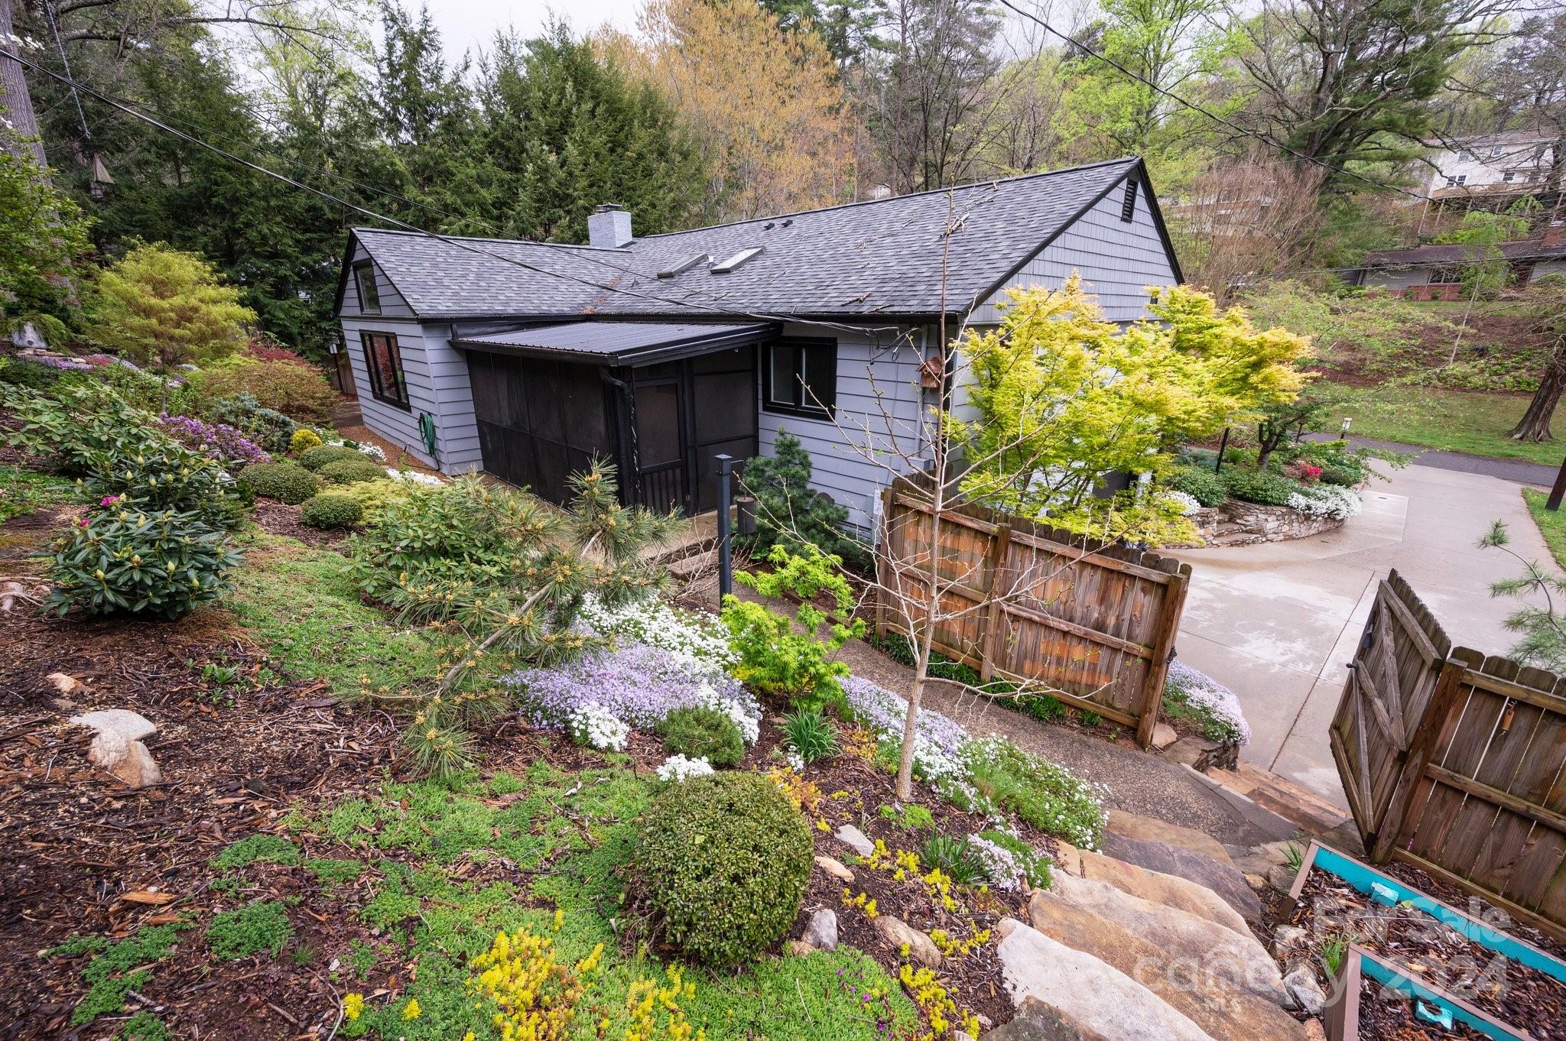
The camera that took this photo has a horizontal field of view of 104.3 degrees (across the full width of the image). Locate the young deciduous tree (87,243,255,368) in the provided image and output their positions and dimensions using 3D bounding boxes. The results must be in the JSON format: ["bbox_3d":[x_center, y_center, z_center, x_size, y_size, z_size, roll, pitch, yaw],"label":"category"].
[{"bbox_3d":[-13.013,-4.534,13.080,2.532,2.619,2.532,0,18,0],"label":"young deciduous tree"}]

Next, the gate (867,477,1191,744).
[{"bbox_3d":[2.240,0.849,5.938,2.744,2.050,0.150,10,20,27],"label":"gate"}]

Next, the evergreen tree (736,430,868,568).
[{"bbox_3d":[0.251,-0.254,7.902,1.622,1.829,1.493,0,18,0],"label":"evergreen tree"}]

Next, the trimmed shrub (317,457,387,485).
[{"bbox_3d":[-7.080,-0.804,10.030,0.949,0.451,0.949,0,18,0],"label":"trimmed shrub"}]

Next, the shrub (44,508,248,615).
[{"bbox_3d":[-3.742,0.250,3.606,0.861,0.642,0.861,0,18,0],"label":"shrub"}]

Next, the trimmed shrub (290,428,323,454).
[{"bbox_3d":[-8.959,-1.494,11.431,0.488,0.502,0.488,0,18,0],"label":"trimmed shrub"}]

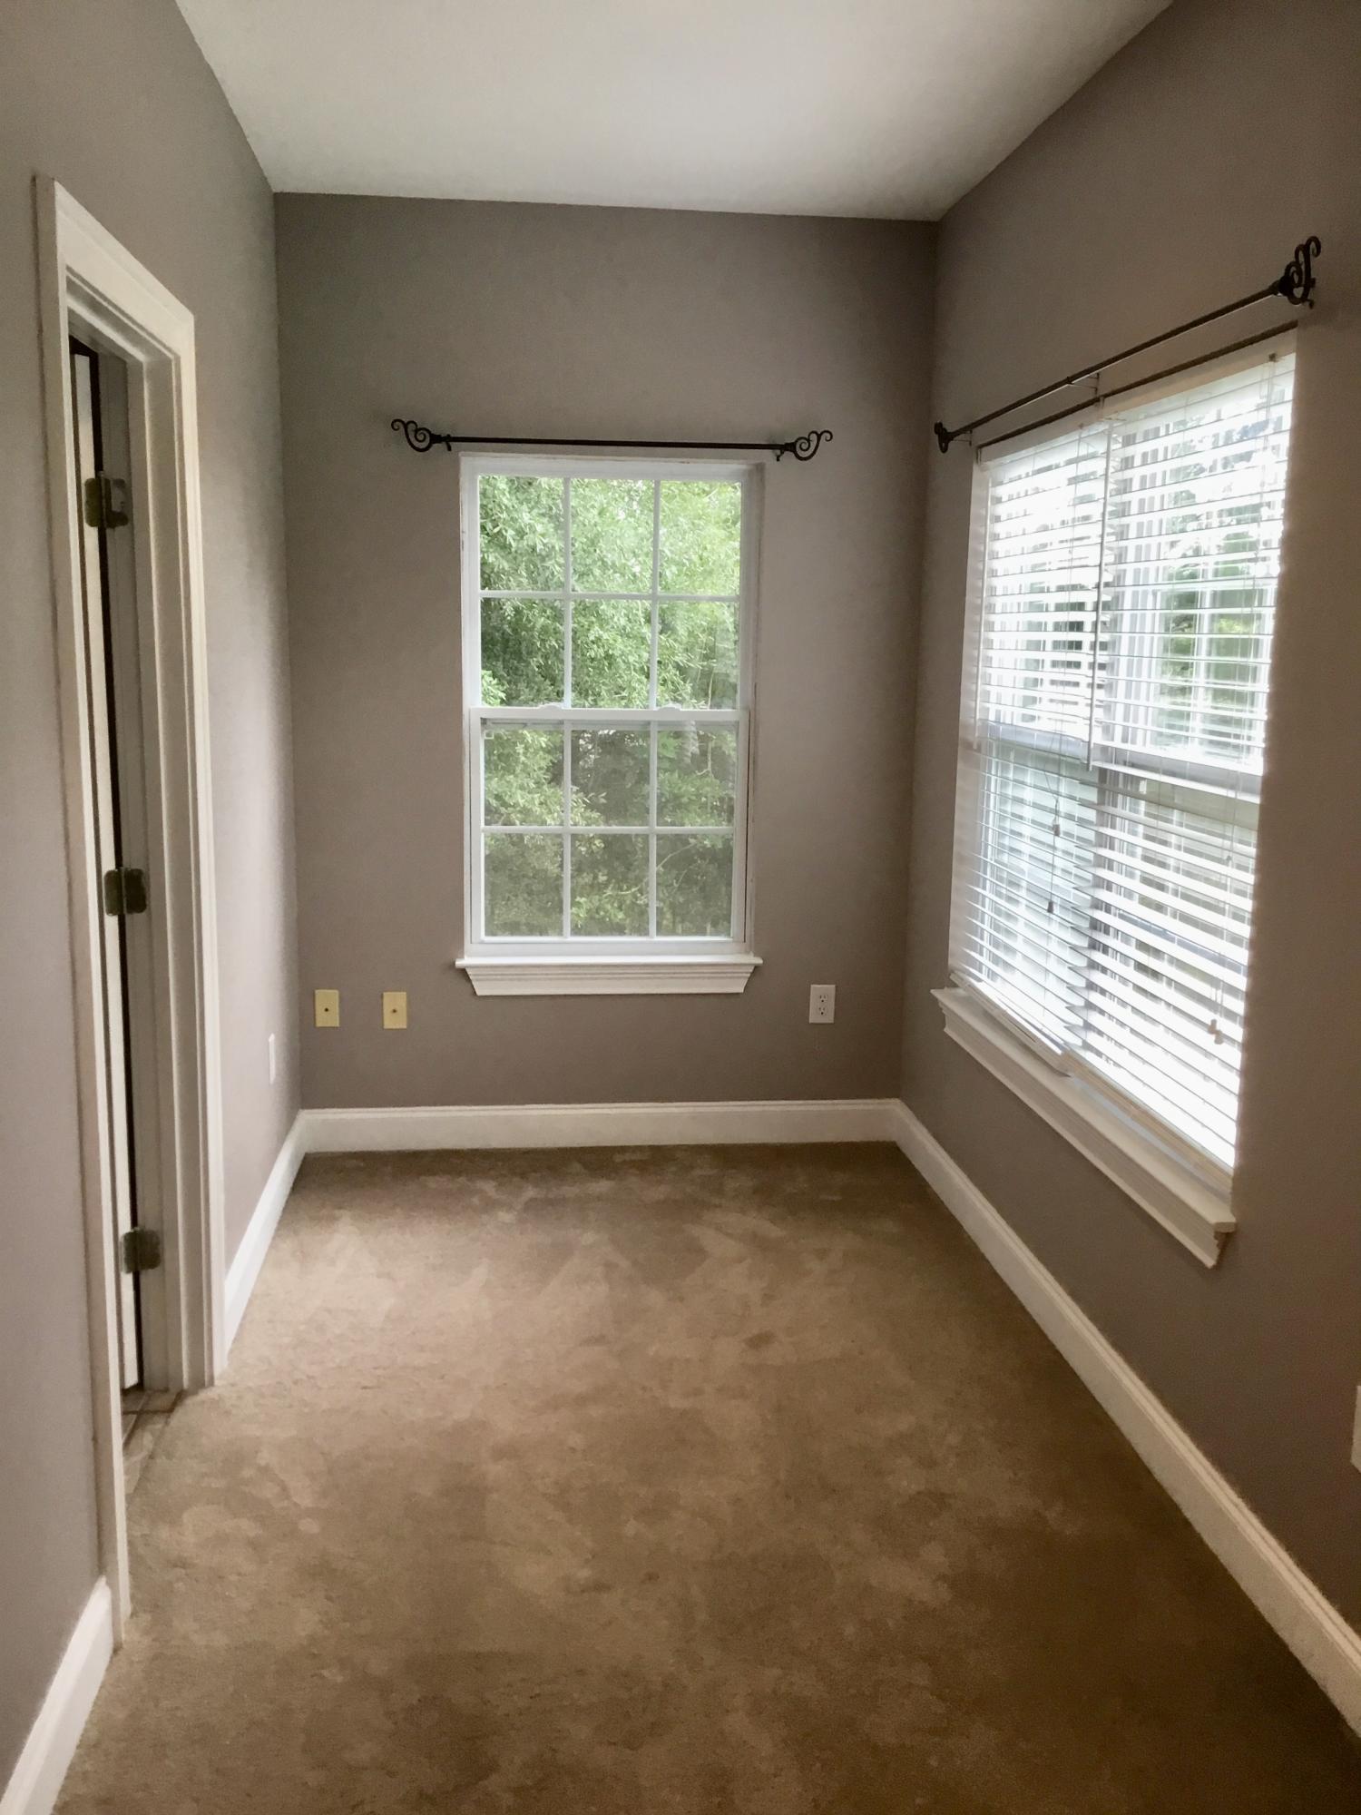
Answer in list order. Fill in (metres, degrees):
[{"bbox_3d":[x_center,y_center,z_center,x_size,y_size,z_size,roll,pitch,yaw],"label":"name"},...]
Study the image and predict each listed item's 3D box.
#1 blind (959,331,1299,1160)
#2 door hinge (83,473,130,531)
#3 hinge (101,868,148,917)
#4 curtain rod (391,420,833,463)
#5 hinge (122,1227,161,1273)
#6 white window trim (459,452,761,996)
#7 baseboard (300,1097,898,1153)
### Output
[{"bbox_3d":[0.886,-0.281,3.578,0.130,1.575,1.860,0,10,-6],"label":"blind"},{"bbox_3d":[-1.080,-0.765,3.069,0.069,0.092,0.038,0,10,-6],"label":"door hinge"},{"bbox_3d":[-1.091,-0.030,3.193,0.069,0.092,0.038,0,10,-6],"label":"hinge"},{"bbox_3d":[-0.188,-1.322,4.641,1.248,0.100,0.085,0,10,-6],"label":"curtain rod"},{"bbox_3d":[-1.101,0.706,3.316,0.069,0.092,0.038,0,10,-6],"label":"hinge"},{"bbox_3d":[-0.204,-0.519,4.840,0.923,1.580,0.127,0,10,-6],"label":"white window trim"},{"bbox_3d":[-0.226,0.673,5.009,1.861,0.127,0.018,0,10,-6],"label":"baseboard"}]

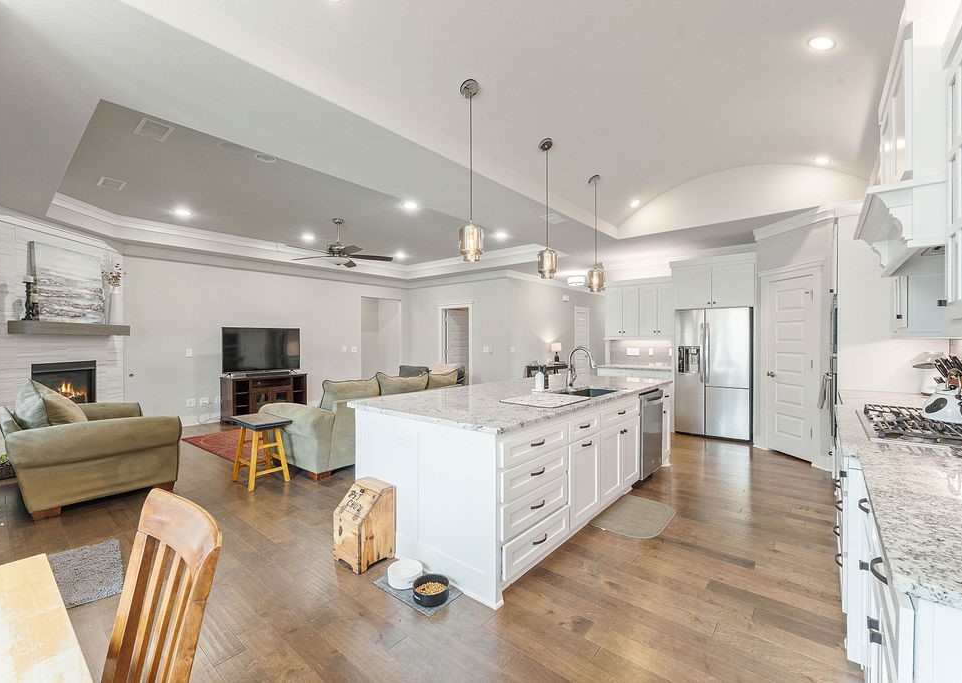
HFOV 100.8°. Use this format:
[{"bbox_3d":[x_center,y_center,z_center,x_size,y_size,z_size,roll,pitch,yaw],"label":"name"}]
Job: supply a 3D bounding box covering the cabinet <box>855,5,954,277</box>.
[{"bbox_3d":[2.188,-0.885,1.884,0.580,1.030,1.070,0,0,40],"label":"cabinet"}]

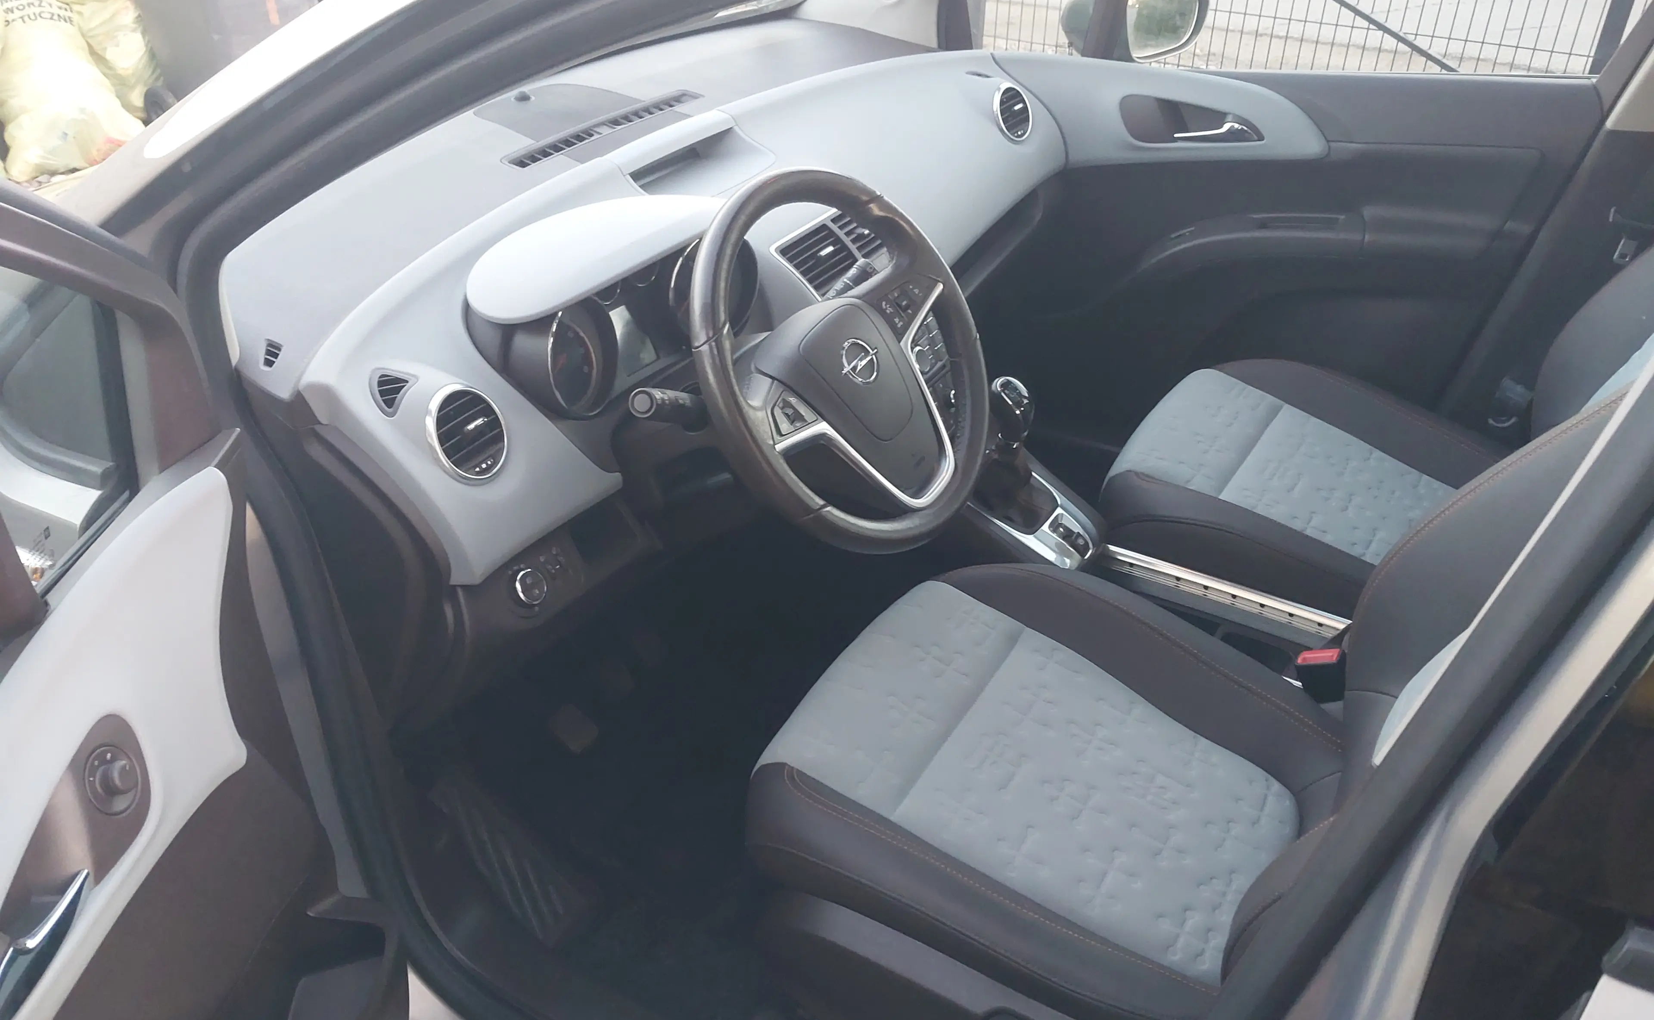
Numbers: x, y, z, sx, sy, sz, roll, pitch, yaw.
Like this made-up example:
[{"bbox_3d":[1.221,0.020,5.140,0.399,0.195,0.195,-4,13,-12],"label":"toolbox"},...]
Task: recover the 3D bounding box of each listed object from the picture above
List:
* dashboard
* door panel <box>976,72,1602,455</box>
[{"bbox_3d":[-0.163,-0.364,1.911,0.640,0.400,1.400,17,38,30],"label":"dashboard"},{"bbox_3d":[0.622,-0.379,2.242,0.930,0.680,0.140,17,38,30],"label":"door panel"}]

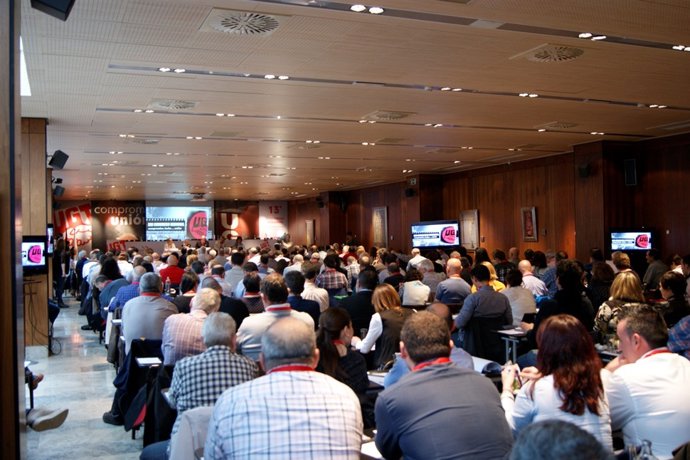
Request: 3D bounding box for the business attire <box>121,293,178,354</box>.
[{"bbox_3d":[-1.437,0.778,5.093,0.440,0.640,0.380,-1,-1,-22],"label":"business attire"}]

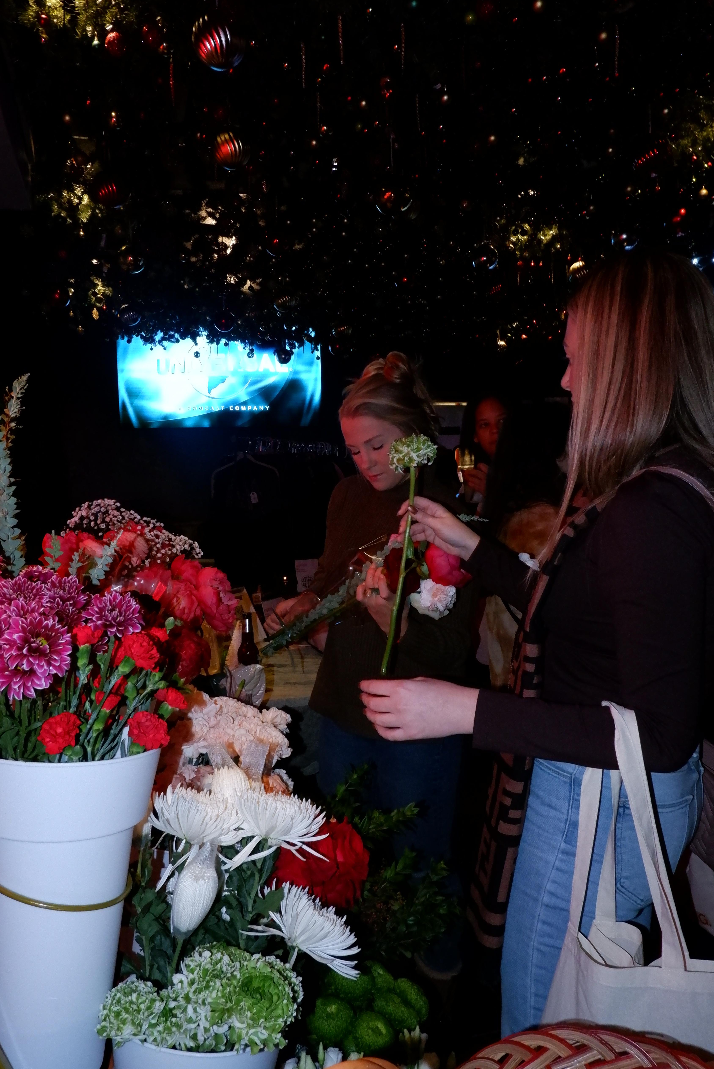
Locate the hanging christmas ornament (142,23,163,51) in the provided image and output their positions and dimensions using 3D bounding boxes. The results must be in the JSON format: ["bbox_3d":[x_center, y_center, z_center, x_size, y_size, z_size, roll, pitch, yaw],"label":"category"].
[{"bbox_3d":[-0.528,-1.288,2.000,0.060,0.065,0.060,-1,7,0],"label":"hanging christmas ornament"}]

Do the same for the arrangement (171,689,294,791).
[{"bbox_3d":[-0.207,0.345,1.280,0.210,0.190,0.200,-1,7,0],"label":"arrangement"}]

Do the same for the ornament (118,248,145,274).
[{"bbox_3d":[-0.785,-0.956,2.700,0.090,0.095,0.090,-1,7,0],"label":"ornament"}]

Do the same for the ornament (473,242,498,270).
[{"bbox_3d":[0.450,-0.972,2.700,0.090,0.095,0.090,-1,7,0],"label":"ornament"}]

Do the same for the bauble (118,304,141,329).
[{"bbox_3d":[-0.878,-0.849,3.000,0.090,0.095,0.090,-1,7,0],"label":"bauble"}]

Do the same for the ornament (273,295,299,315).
[{"bbox_3d":[-0.255,-0.841,2.800,0.090,0.090,0.090,-1,7,0],"label":"ornament"}]

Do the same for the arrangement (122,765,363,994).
[{"bbox_3d":[-0.139,0.438,0.990,0.290,0.290,0.260,-1,7,0],"label":"arrangement"}]

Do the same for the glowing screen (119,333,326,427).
[{"bbox_3d":[-0.813,-0.976,4.595,1.200,0.680,0.060,-3,8,-11],"label":"glowing screen"}]

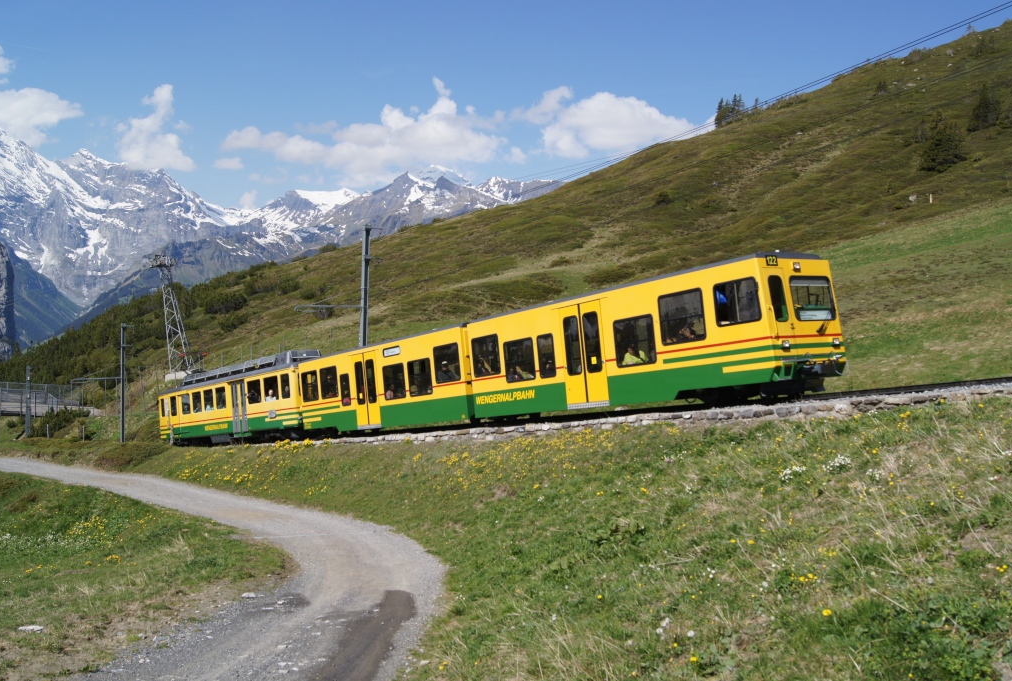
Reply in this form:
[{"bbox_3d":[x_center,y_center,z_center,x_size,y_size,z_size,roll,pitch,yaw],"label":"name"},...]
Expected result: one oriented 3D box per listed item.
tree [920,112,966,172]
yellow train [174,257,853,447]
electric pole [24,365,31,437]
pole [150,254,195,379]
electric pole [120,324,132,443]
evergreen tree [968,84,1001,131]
[{"bbox_3d":[55.912,-25.333,120.000,5.700,7.700,5.700,2,5,0],"label":"tree"},{"bbox_3d":[-4.894,1.696,32.163,2.336,3.133,35.382,-1,-6,-38],"label":"yellow train"},{"bbox_3d":[-40.304,5.054,79.000,0.420,6.200,0.420,-1,6,-38],"label":"electric pole"},{"bbox_3d":[-32.002,-2.303,90.000,2.900,11.900,2.900,-4,5,17],"label":"pole"},{"bbox_3d":[-23.795,2.807,58.500,0.400,7.600,0.400,-1,6,-38],"label":"electric pole"},{"bbox_3d":[71.276,-34.780,140.000,5.000,6.900,5.000,2,5,0],"label":"evergreen tree"}]

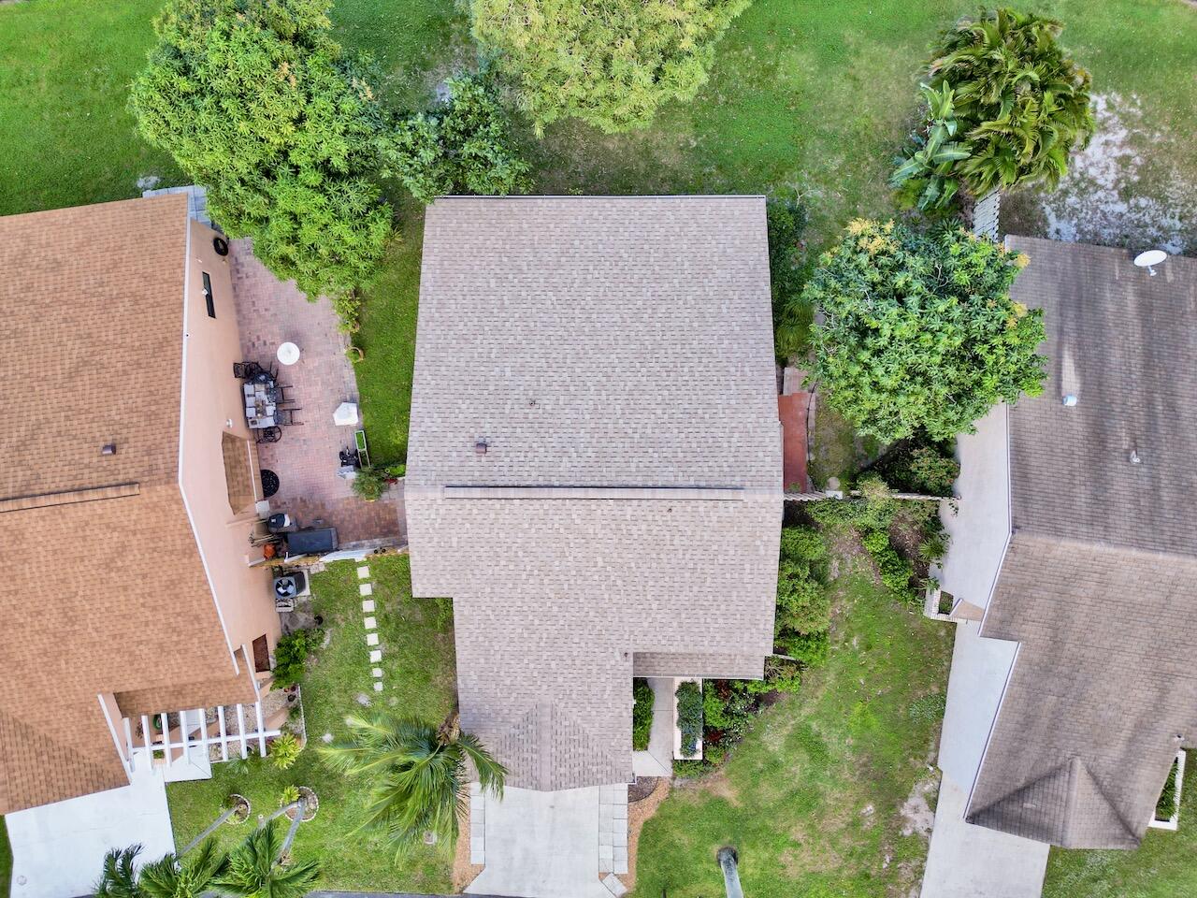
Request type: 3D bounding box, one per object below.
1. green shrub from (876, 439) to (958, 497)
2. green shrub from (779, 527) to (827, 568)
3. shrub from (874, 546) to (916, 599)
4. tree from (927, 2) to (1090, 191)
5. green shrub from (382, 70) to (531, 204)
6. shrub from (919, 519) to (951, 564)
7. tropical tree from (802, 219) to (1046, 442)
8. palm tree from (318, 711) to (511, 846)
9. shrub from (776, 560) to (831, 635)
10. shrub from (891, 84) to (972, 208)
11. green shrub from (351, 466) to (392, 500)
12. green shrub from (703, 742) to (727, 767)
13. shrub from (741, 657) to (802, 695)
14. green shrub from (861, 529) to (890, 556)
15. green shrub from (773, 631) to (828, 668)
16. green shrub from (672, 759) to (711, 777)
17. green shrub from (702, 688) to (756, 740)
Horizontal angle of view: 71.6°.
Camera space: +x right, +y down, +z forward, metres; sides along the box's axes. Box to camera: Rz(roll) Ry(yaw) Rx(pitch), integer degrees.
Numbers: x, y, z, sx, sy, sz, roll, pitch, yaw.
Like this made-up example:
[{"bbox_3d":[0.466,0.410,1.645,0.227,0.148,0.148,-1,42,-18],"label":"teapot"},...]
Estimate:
[{"bbox_3d":[10.625,0.639,27.901,2.590,2.100,1.990,0,90,1],"label":"green shrub"},{"bbox_3d":[6.700,3.190,27.200,1.550,1.200,1.400,0,90,0],"label":"green shrub"},{"bbox_3d":[10.096,4.224,28.441,1.310,1.000,1.750,0,90,1],"label":"shrub"},{"bbox_3d":[12.100,-10.200,25.200,4.600,5.000,5.000,0,90,0],"label":"tree"},{"bbox_3d":[-4.439,-9.849,26.914,4.550,4.600,3.840,0,90,1],"label":"green shrub"},{"bbox_3d":[11.388,3.149,28.278,0.940,1.300,1.420,0,90,1],"label":"shrub"},{"bbox_3d":[9.300,-3.400,25.000,6.800,5.600,6.400,0,90,0],"label":"tropical tree"},{"bbox_3d":[-5.400,9.600,25.200,5.400,5.200,4.100,0,90,0],"label":"palm tree"},{"bbox_3d":[6.727,4.966,28.084,2.030,1.800,2.430,0,90,1],"label":"shrub"},{"bbox_3d":[10.801,-9.809,27.401,2.290,3.200,3.970,0,90,1],"label":"shrub"},{"bbox_3d":[-7.752,1.199,28.556,1.260,1.300,1.210,0,90,1],"label":"green shrub"},{"bbox_3d":[3.860,10.120,27.450,0.780,0.700,0.850,0,90,0],"label":"green shrub"},{"bbox_3d":[5.897,7.711,28.382,2.040,1.200,1.190,0,90,1],"label":"shrub"},{"bbox_3d":[9.150,3.100,27.400,1.000,0.800,0.880,0,90,0],"label":"green shrub"},{"bbox_3d":[6.600,6.550,27.150,1.800,1.200,1.350,0,90,0],"label":"green shrub"},{"bbox_3d":[3.205,10.971,28.678,1.340,0.650,0.580,0,90,1],"label":"green shrub"},{"bbox_3d":[4.290,8.690,27.350,1.750,0.900,1.700,0,90,0],"label":"green shrub"}]

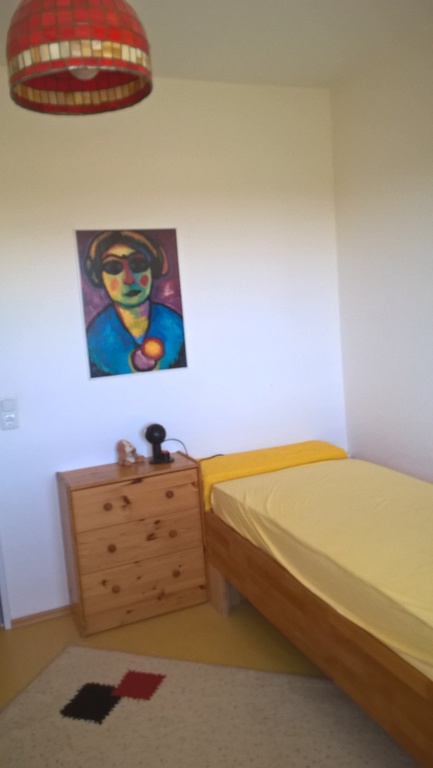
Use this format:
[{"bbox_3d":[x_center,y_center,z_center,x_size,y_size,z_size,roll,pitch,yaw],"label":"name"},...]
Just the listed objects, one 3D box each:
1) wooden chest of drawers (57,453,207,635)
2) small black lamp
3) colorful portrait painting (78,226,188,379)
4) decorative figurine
[{"bbox_3d":[-0.397,0.754,3.078,0.620,0.700,0.300,-7,8,-23],"label":"wooden chest of drawers"},{"bbox_3d":[-0.279,0.292,3.155,0.120,0.190,0.120,-7,8,-23],"label":"small black lamp"},{"bbox_3d":[-0.401,-0.399,3.101,0.500,0.700,0.020,-7,8,-23],"label":"colorful portrait painting"},{"bbox_3d":[-0.422,0.345,3.125,0.105,0.115,0.095,2,9,37],"label":"decorative figurine"}]

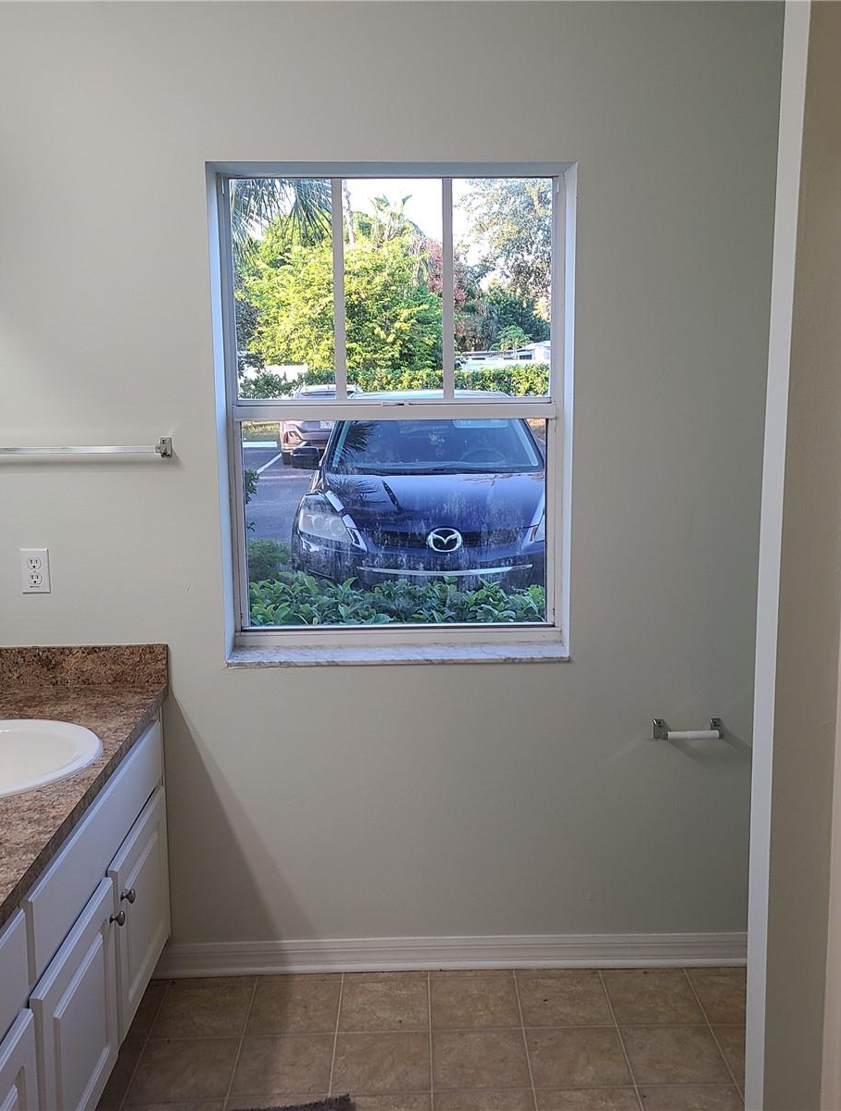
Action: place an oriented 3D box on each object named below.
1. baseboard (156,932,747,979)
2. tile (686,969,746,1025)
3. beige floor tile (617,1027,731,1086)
[{"bbox_3d":[0.088,1.071,2.978,1.623,0.090,0.015,-1,10,0],"label":"baseboard"},{"bbox_3d":[0.817,1.130,2.847,0.217,0.010,0.240,-1,10,0],"label":"tile"},{"bbox_3d":[0.597,1.178,2.615,0.229,0.010,0.229,-1,10,0],"label":"beige floor tile"}]

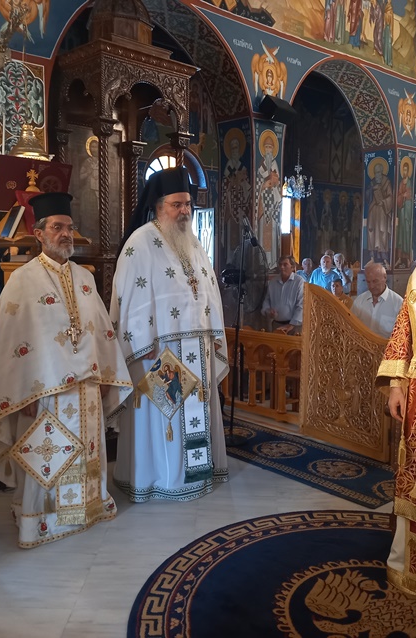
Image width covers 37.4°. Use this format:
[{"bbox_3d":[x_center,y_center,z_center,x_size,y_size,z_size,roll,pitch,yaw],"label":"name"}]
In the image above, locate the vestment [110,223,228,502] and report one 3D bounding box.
[{"bbox_3d":[-0.221,0.241,3.743,0.710,1.641,0.490,-4,8,-36],"label":"vestment"}]

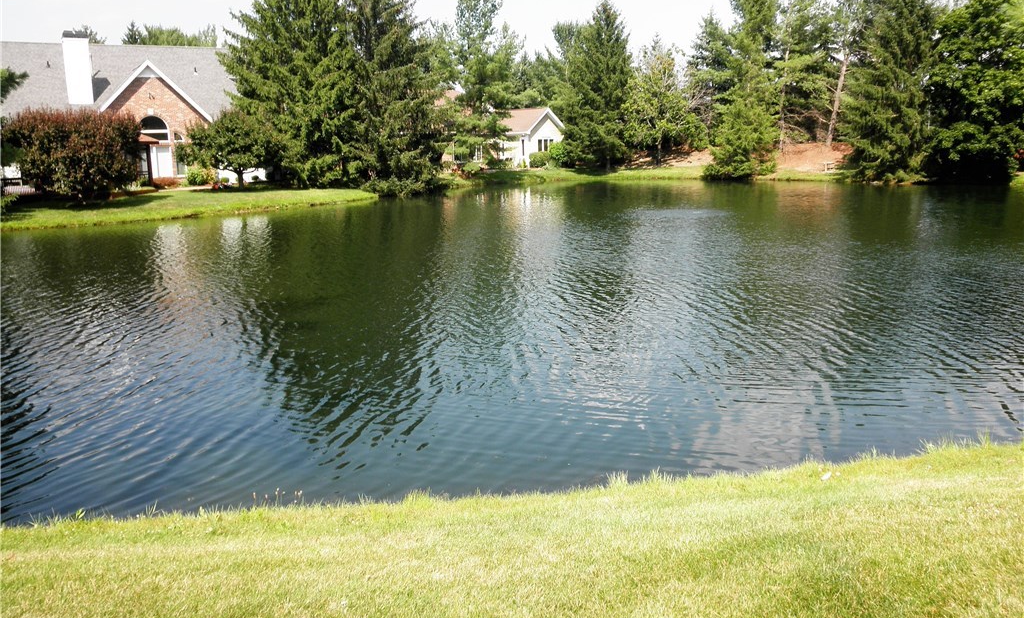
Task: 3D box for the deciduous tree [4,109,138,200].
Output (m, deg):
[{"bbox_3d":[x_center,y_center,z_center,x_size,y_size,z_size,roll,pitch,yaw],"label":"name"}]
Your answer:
[{"bbox_3d":[-25.599,-8.948,48.143,8.010,5.370,6.010,-1,12,0],"label":"deciduous tree"}]

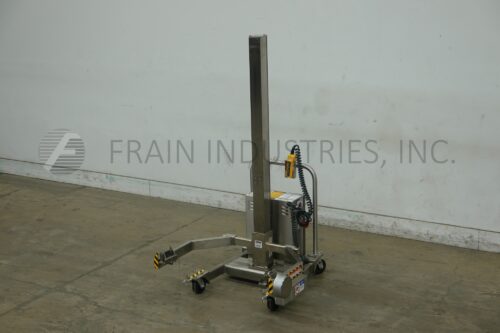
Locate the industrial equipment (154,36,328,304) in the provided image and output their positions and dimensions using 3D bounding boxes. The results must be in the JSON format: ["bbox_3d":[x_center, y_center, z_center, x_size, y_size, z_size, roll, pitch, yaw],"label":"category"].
[{"bbox_3d":[-0.008,0.003,6.392,1.094,1.974,1.087,7,17,30],"label":"industrial equipment"}]

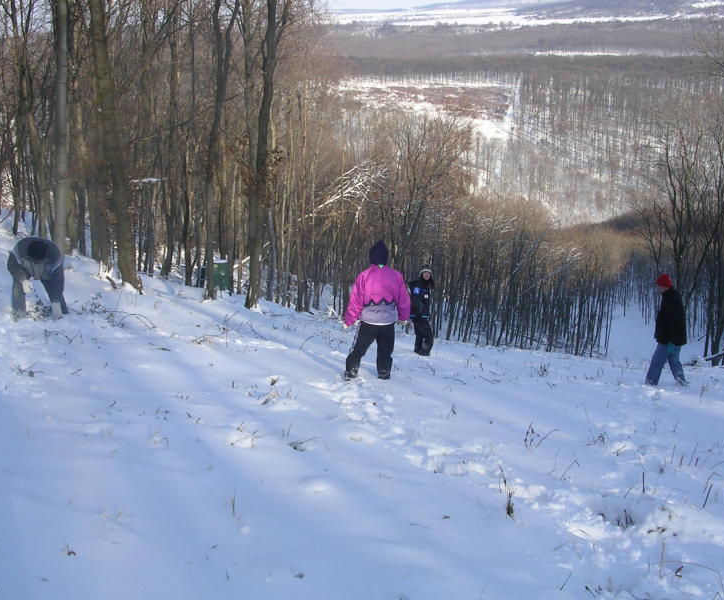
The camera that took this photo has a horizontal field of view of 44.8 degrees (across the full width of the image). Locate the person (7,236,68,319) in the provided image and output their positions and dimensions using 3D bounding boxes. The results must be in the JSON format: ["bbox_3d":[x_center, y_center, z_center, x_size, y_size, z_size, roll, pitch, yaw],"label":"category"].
[{"bbox_3d":[-4.000,-0.255,10.800,0.710,1.000,0.780,-5,19,-14],"label":"person"}]

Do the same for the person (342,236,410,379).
[{"bbox_3d":[0.173,0.124,9.810,0.740,1.630,0.450,1,18,4],"label":"person"}]

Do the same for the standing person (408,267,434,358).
[{"bbox_3d":[0.966,0.181,14.250,0.480,1.580,0.400,-7,19,-21],"label":"standing person"}]

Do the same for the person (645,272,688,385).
[{"bbox_3d":[4.170,0.418,12.060,0.600,1.670,0.500,0,18,0],"label":"person"}]

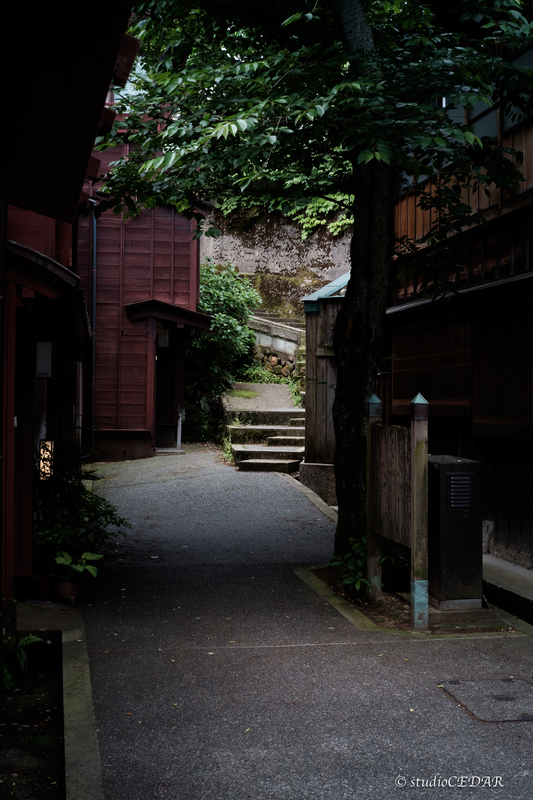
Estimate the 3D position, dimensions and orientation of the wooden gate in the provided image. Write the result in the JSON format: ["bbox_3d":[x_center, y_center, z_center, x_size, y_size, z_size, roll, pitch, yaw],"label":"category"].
[{"bbox_3d":[0.965,0.770,12.400,0.110,1.630,1.950,0,0,-6],"label":"wooden gate"}]

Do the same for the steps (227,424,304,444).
[{"bbox_3d":[0.080,0.560,26.300,1.280,0.260,0.500,0,0,8],"label":"steps"}]

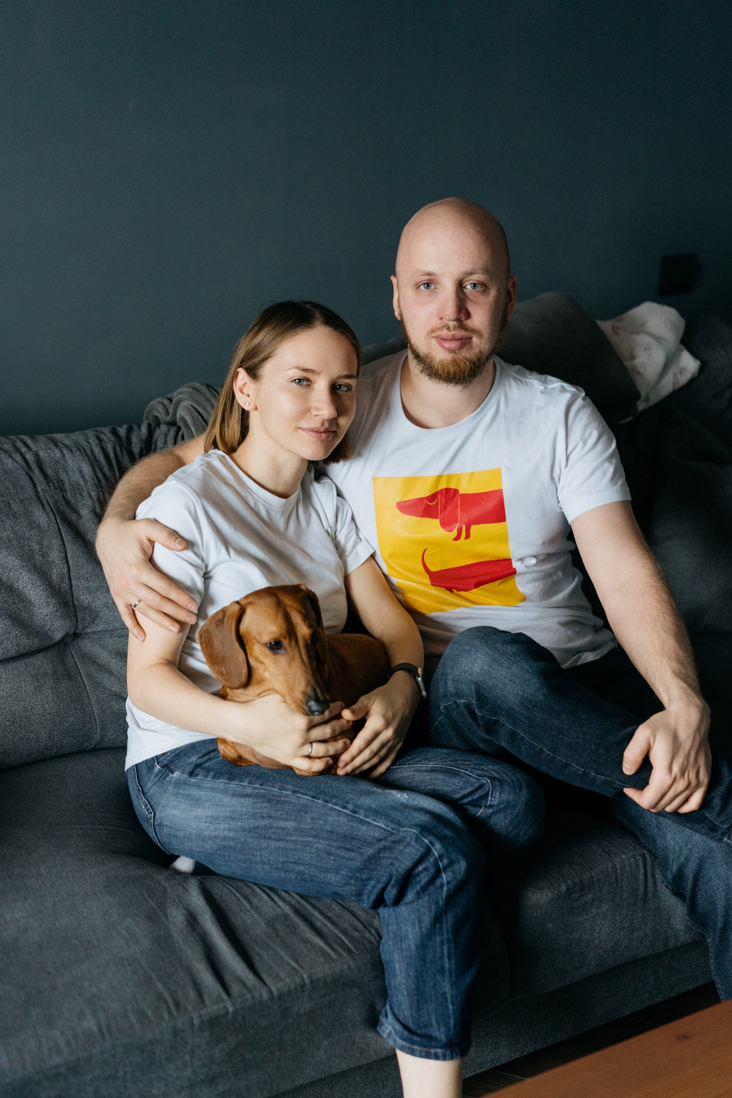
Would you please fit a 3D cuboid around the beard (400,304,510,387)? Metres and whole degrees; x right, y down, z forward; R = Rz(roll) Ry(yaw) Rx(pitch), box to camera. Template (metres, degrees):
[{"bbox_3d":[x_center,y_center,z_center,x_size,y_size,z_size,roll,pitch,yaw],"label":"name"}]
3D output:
[{"bbox_3d":[0.123,-0.282,2.320,0.152,0.110,0.110,0,10,3],"label":"beard"}]

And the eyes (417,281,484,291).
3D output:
[{"bbox_3d":[0.115,-0.358,2.286,0.091,0.014,0.022,0,10,3],"label":"eyes"}]

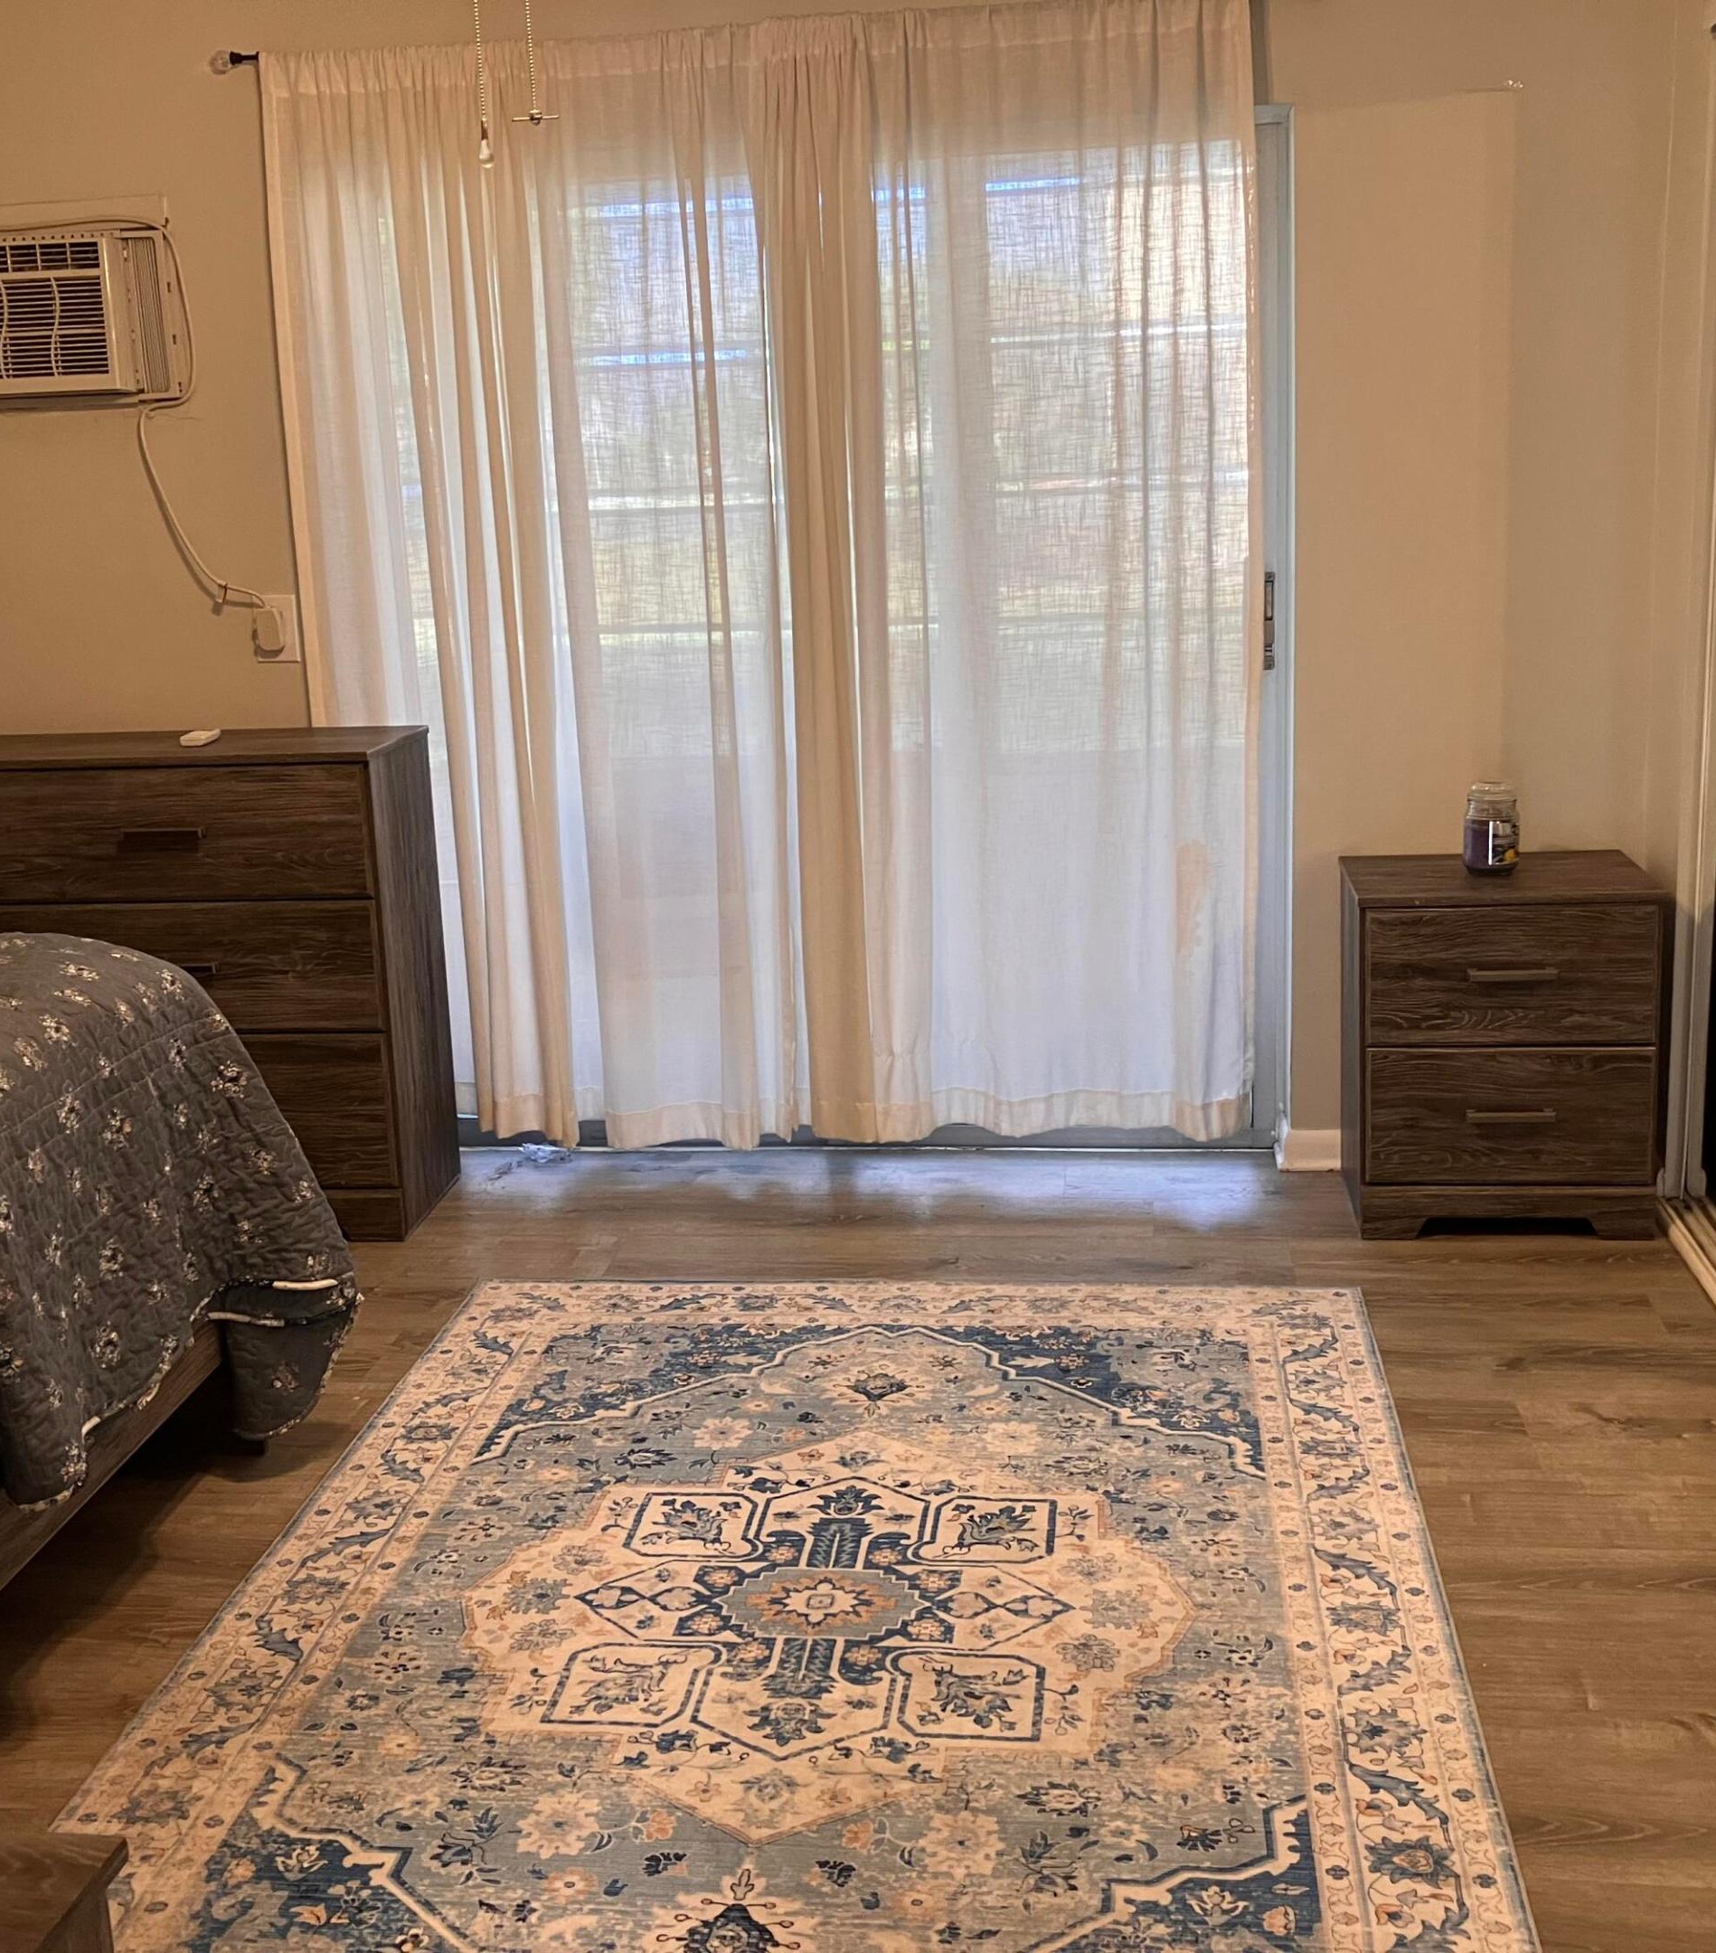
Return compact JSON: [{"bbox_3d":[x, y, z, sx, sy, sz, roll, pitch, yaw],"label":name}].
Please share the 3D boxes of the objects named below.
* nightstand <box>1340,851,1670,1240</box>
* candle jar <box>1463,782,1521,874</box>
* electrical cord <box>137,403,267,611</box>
[{"bbox_3d":[1.175,0.123,3.892,0.517,0.628,0.390,-1,13,7],"label":"nightstand"},{"bbox_3d":[1.154,-0.274,3.855,0.104,0.164,0.104,-2,13,1],"label":"candle jar"},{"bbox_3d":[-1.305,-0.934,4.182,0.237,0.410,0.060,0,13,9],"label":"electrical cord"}]

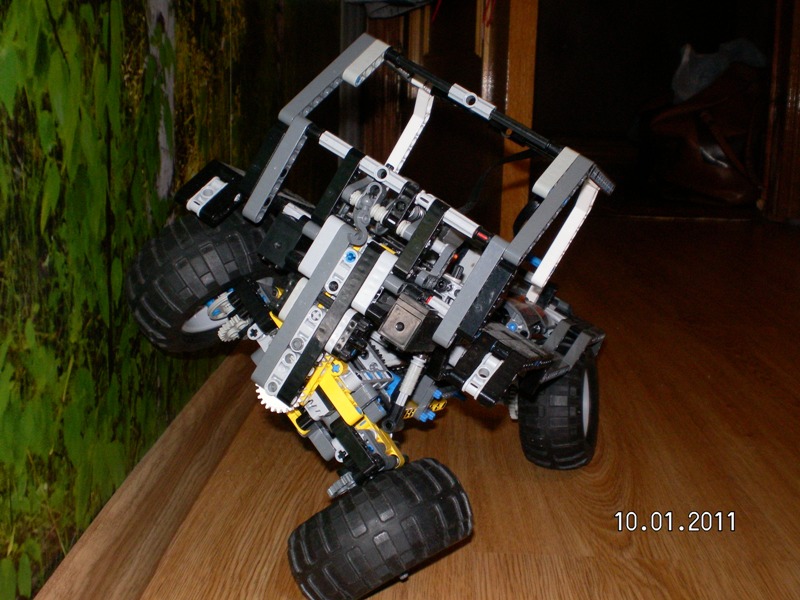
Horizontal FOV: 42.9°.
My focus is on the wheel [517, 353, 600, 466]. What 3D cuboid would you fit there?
[{"bbox_3d":[0.114,0.073,0.720,0.044,0.095,0.095,0,10,19],"label":"wheel"}]

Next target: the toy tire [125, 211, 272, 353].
[{"bbox_3d":[-0.094,-0.011,0.535,0.095,0.044,0.095,-39,-20,28],"label":"toy tire"}]

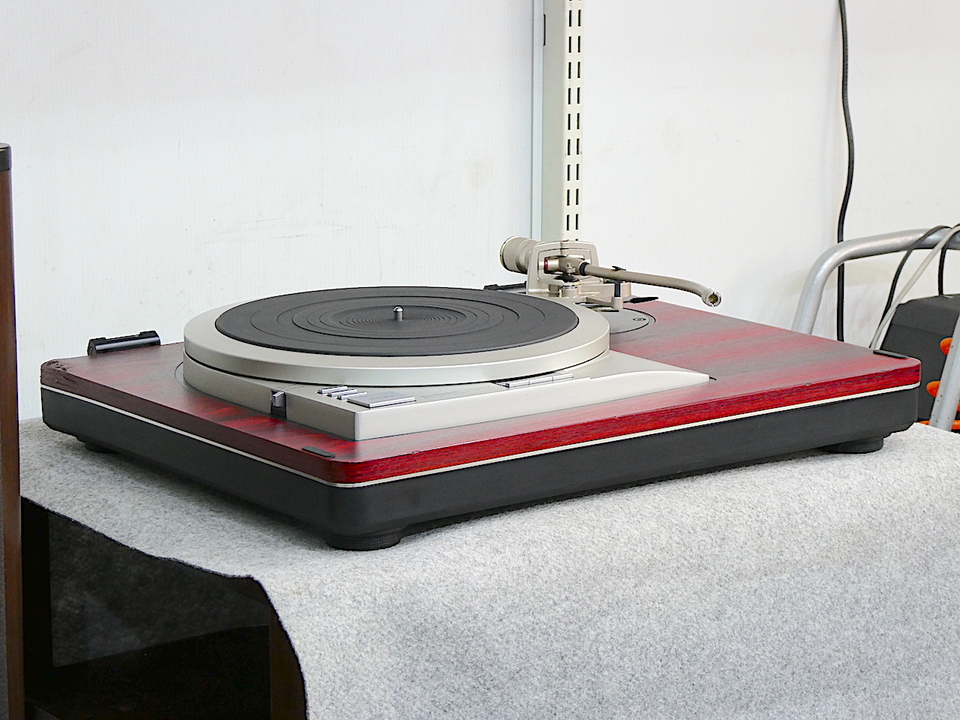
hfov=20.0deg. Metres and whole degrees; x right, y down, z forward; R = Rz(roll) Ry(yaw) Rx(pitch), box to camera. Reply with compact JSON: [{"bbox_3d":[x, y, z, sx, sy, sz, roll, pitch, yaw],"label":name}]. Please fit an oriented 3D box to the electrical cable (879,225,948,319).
[{"bbox_3d":[0.431,-0.088,2.700,0.075,0.095,0.040,-5,12,-23],"label":"electrical cable"}]

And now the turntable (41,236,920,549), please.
[{"bbox_3d":[0.000,0.002,2.150,0.558,0.140,0.451,-9,14,-35],"label":"turntable"}]

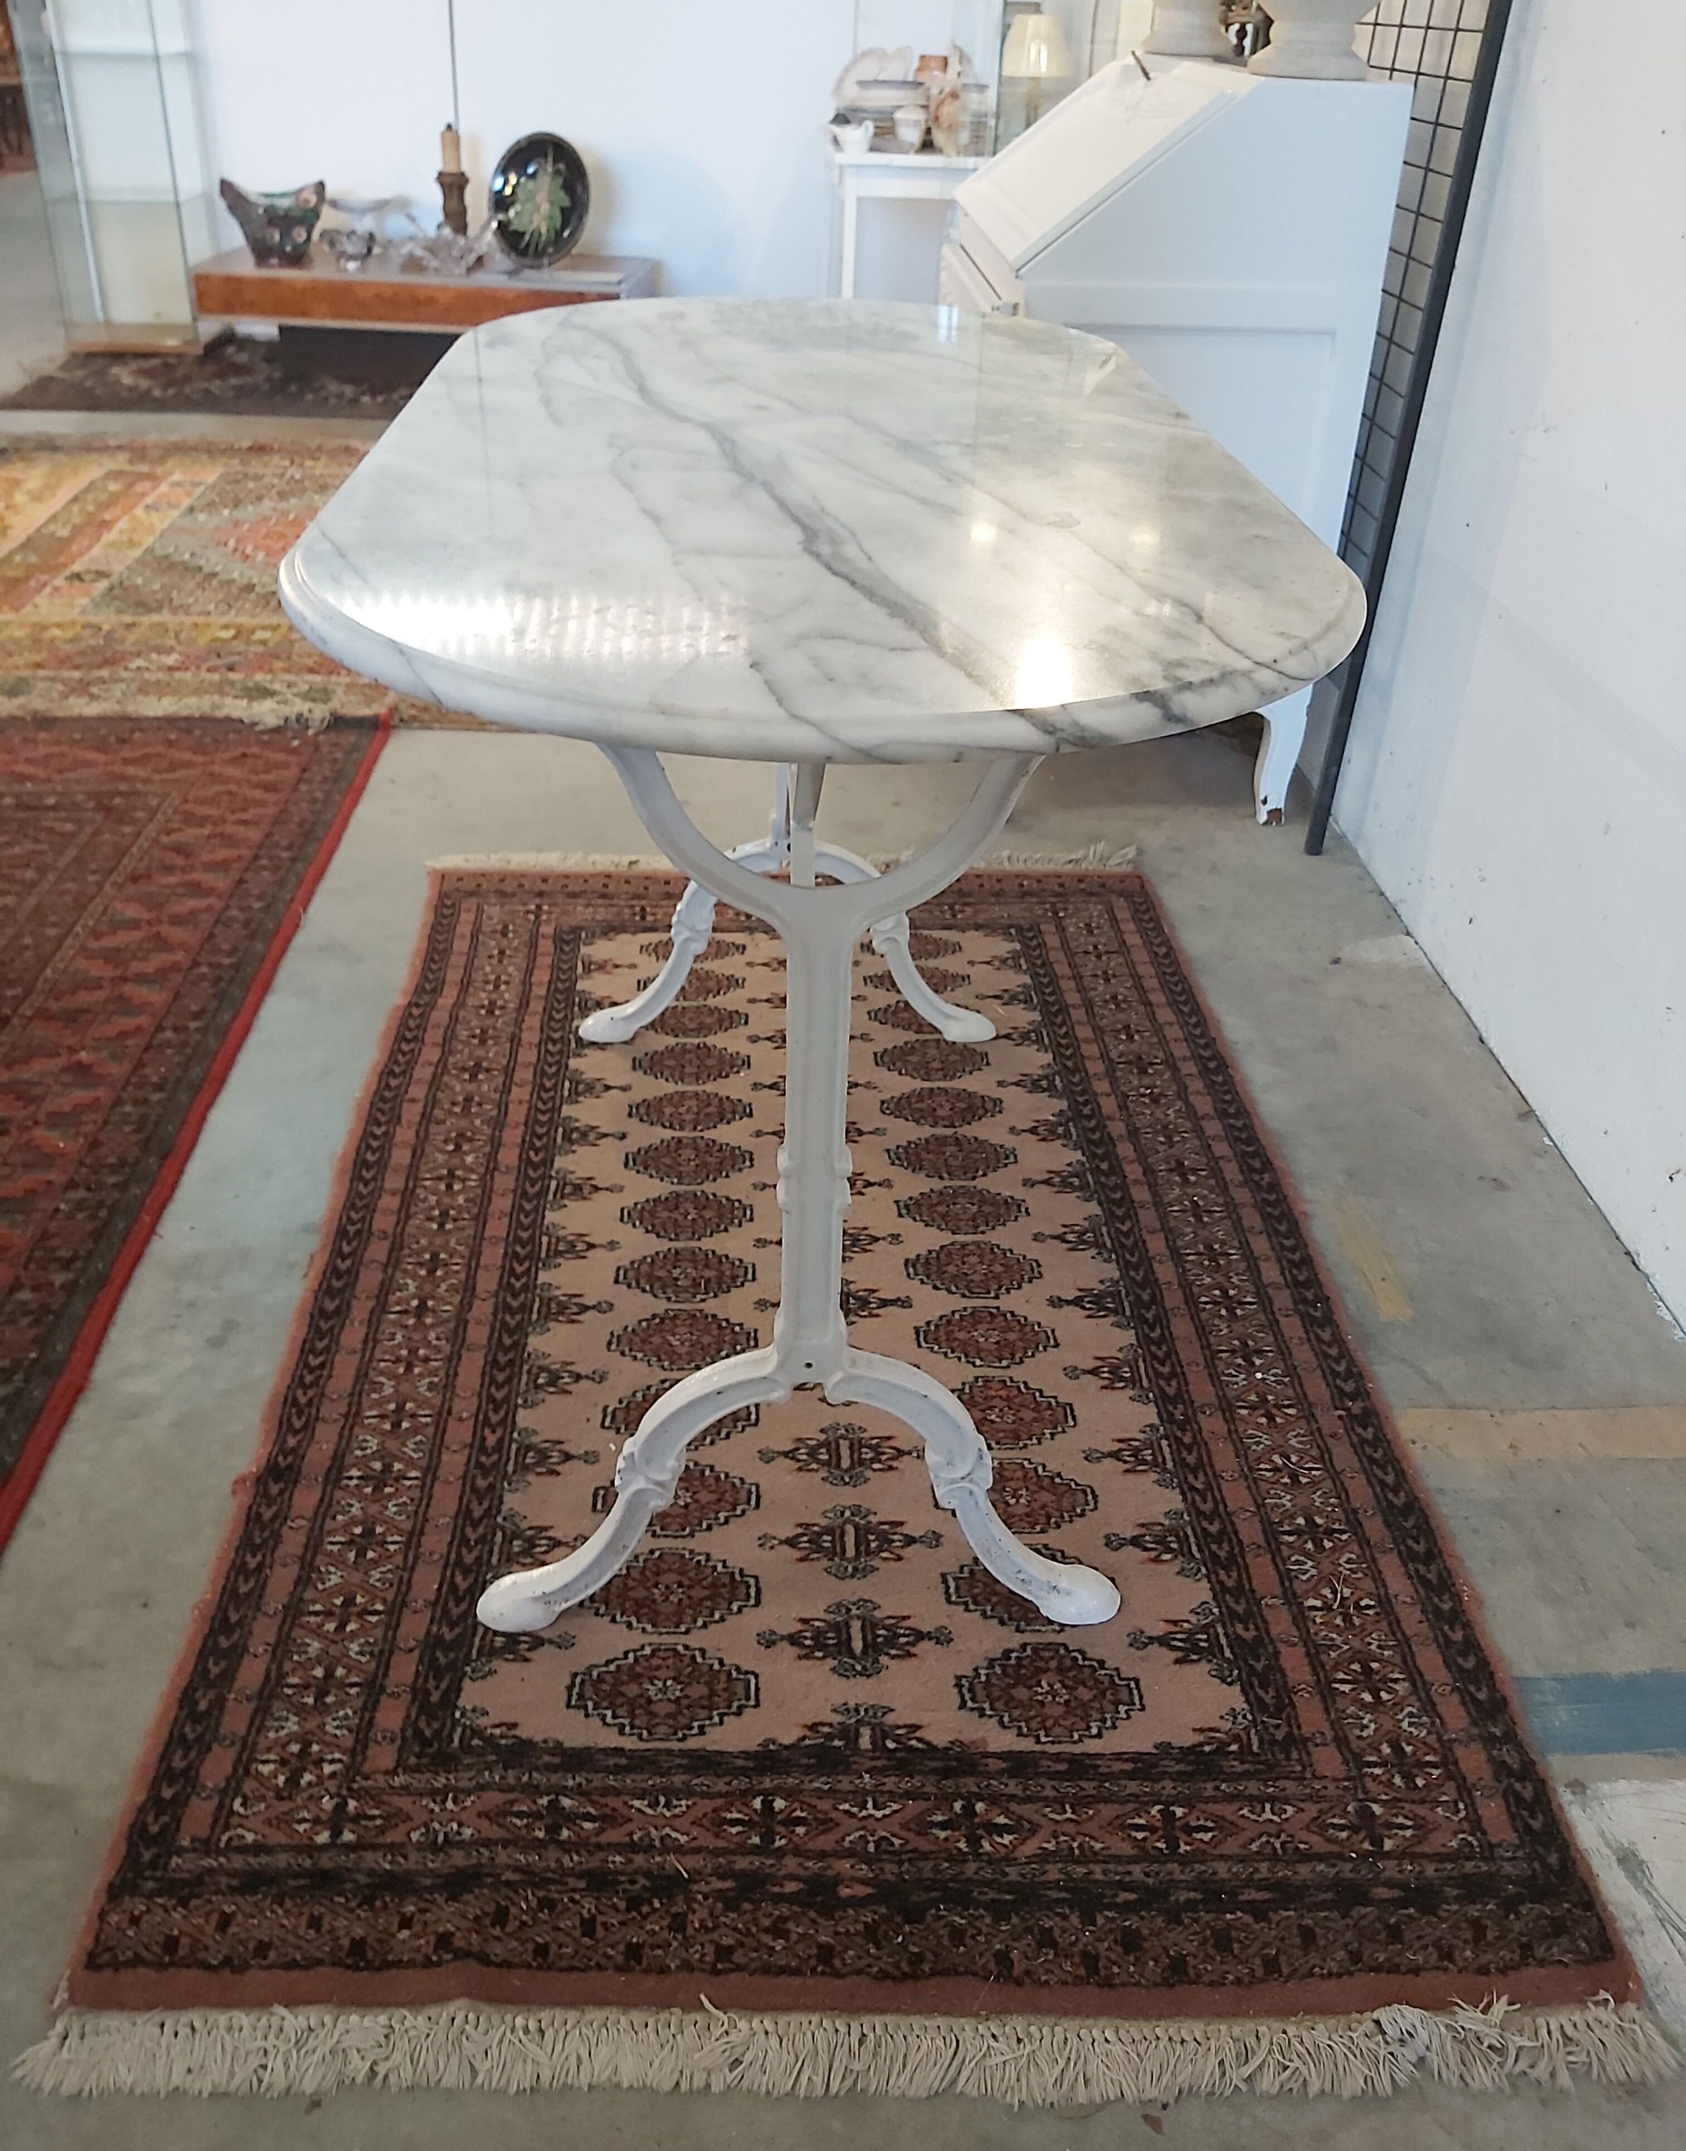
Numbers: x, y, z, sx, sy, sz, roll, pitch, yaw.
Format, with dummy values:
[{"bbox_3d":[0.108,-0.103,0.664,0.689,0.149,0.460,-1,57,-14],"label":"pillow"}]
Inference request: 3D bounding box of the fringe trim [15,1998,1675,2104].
[{"bbox_3d":[0.009,0.564,0.981,0.940,0.014,0.054,1,33,-2],"label":"fringe trim"}]

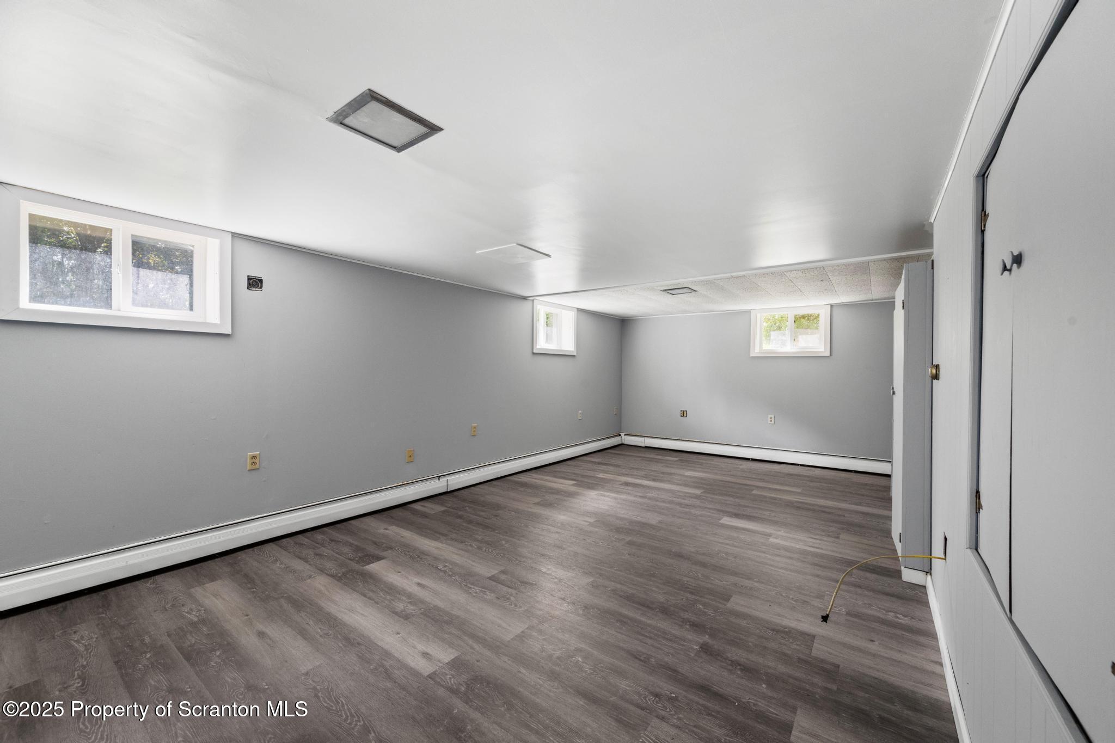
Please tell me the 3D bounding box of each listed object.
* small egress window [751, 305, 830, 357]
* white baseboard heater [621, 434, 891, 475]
[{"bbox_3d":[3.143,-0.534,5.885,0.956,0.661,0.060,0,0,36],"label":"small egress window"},{"bbox_3d":[2.541,1.154,6.261,3.595,0.181,0.072,0,0,36],"label":"white baseboard heater"}]

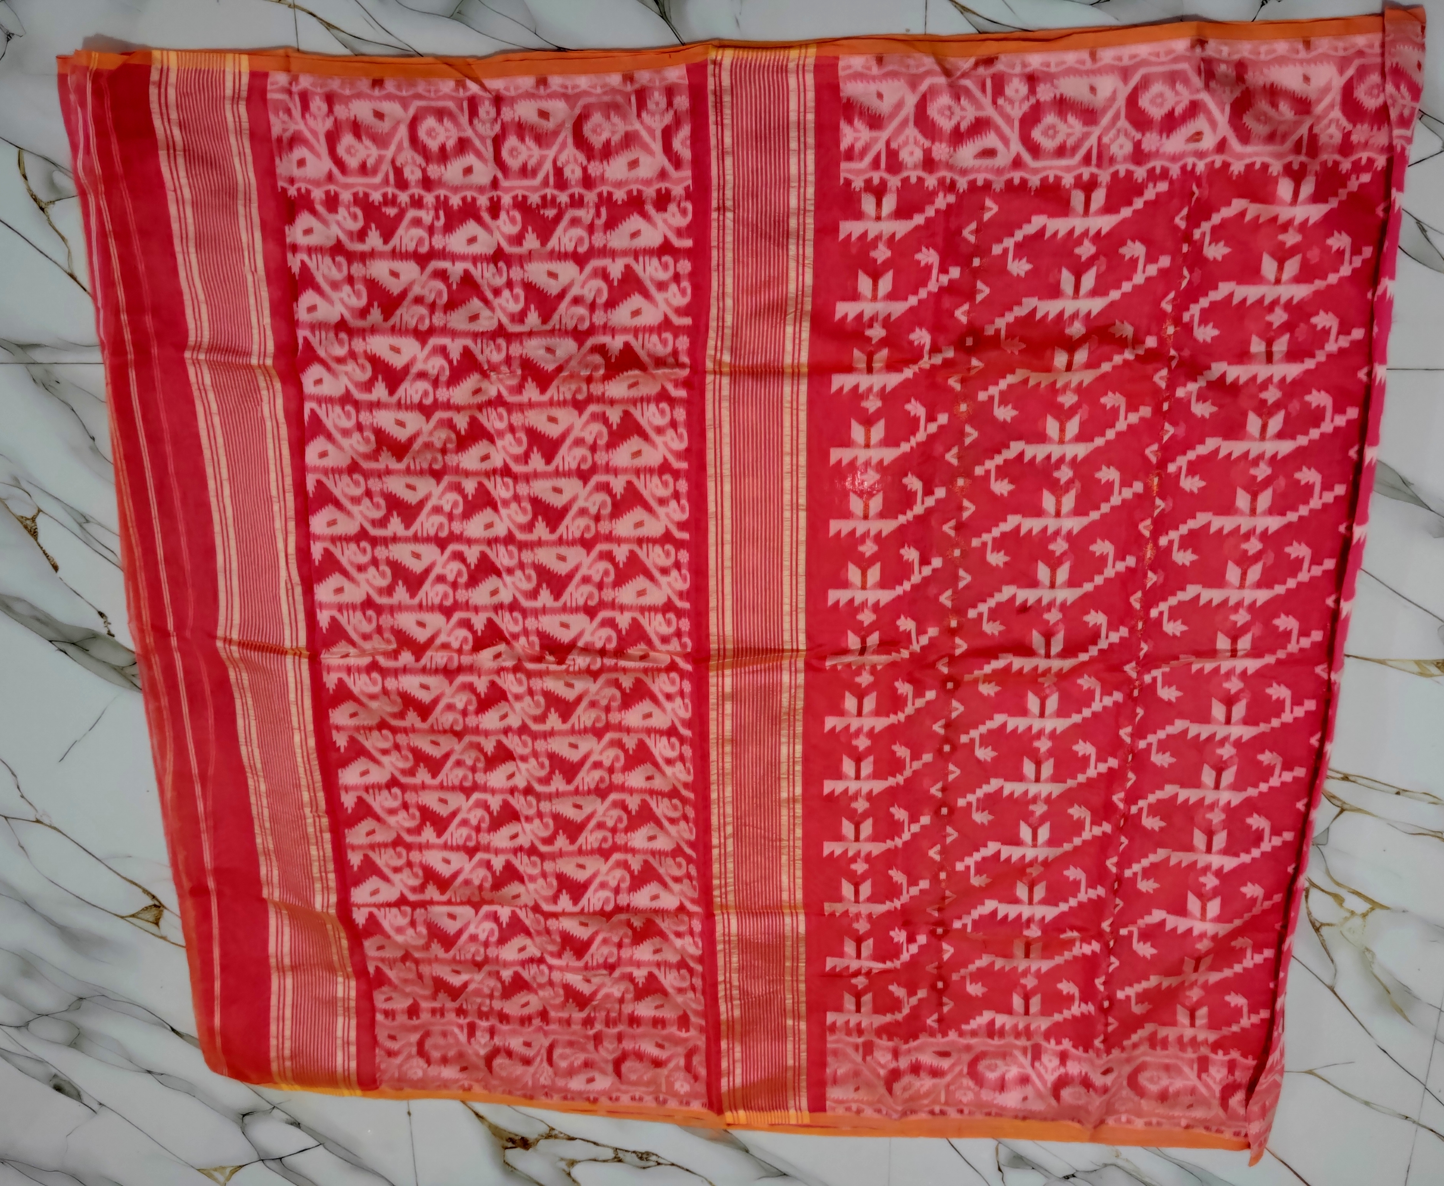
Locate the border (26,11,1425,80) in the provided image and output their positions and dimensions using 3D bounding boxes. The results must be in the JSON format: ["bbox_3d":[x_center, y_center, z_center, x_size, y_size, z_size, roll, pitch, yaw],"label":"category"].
[{"bbox_3d":[-0.024,-0.505,1.190,1.266,0.012,0.035,1,108,6],"label":"border"}]

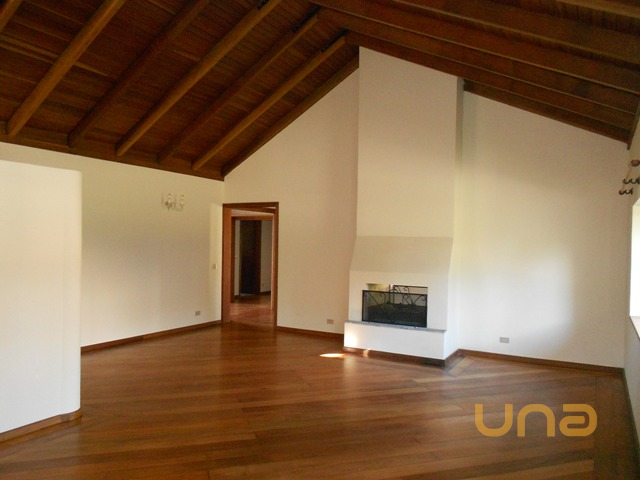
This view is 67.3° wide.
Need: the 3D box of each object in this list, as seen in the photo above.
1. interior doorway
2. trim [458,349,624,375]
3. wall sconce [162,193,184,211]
[{"bbox_3d":[-1.198,0.447,8.391,1.200,2.175,0.160,1,0,29],"label":"interior doorway"},{"bbox_3d":[2.740,1.546,6.132,1.940,0.090,0.025,1,0,29],"label":"trim"},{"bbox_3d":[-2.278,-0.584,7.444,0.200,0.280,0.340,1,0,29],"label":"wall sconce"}]

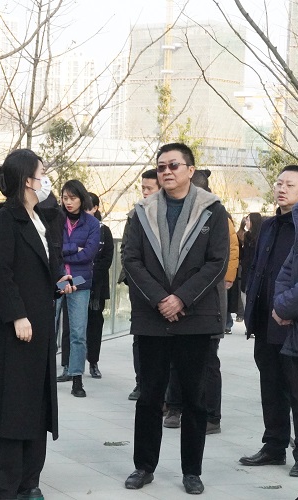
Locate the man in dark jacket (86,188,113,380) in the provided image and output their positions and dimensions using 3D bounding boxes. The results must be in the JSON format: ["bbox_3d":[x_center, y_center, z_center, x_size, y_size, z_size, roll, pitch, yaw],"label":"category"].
[{"bbox_3d":[-0.513,0.310,11.850,0.500,1.630,0.370,1,1,37],"label":"man in dark jacket"}]

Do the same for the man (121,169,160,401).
[{"bbox_3d":[0.011,0.260,10.500,0.530,1.750,0.380,1,1,37],"label":"man"}]

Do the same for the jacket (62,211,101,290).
[{"bbox_3d":[-0.556,0.004,10.550,0.470,0.620,0.340,1,1,30],"label":"jacket"}]

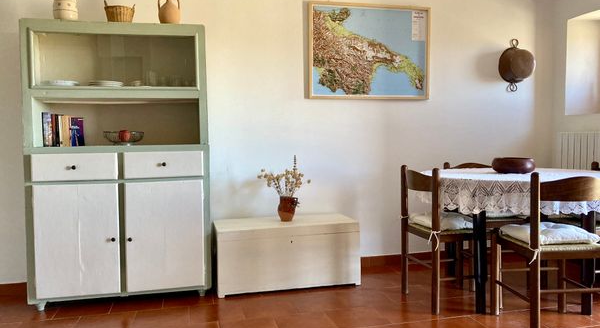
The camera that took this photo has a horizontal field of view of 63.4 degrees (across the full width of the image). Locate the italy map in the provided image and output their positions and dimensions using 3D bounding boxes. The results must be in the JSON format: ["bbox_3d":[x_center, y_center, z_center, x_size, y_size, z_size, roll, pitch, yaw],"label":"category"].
[{"bbox_3d":[0.551,-0.859,3.738,0.921,0.665,0.020,-2,3,-13],"label":"italy map"}]

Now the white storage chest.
[{"bbox_3d":[-0.102,0.621,3.428,0.962,0.428,0.460,-2,3,-13],"label":"white storage chest"}]

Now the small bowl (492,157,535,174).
[{"bbox_3d":[1.341,0.006,3.088,0.257,0.099,0.257,-1,3,0],"label":"small bowl"}]

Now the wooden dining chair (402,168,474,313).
[{"bbox_3d":[0.910,0.424,2.950,0.446,0.826,0.436,-2,3,-11],"label":"wooden dining chair"}]

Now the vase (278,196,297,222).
[{"bbox_3d":[-0.084,0.317,3.508,0.148,0.178,0.134,-2,3,-13],"label":"vase"}]

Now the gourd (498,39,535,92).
[{"bbox_3d":[1.792,-0.811,3.957,0.292,0.431,0.173,-2,3,-13],"label":"gourd"}]

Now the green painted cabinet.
[{"bbox_3d":[-1.153,-0.003,3.175,1.079,1.734,0.416,-2,3,-13],"label":"green painted cabinet"}]

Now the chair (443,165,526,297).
[{"bbox_3d":[1.278,0.400,3.329,0.436,0.826,0.446,-1,3,-6],"label":"chair"}]

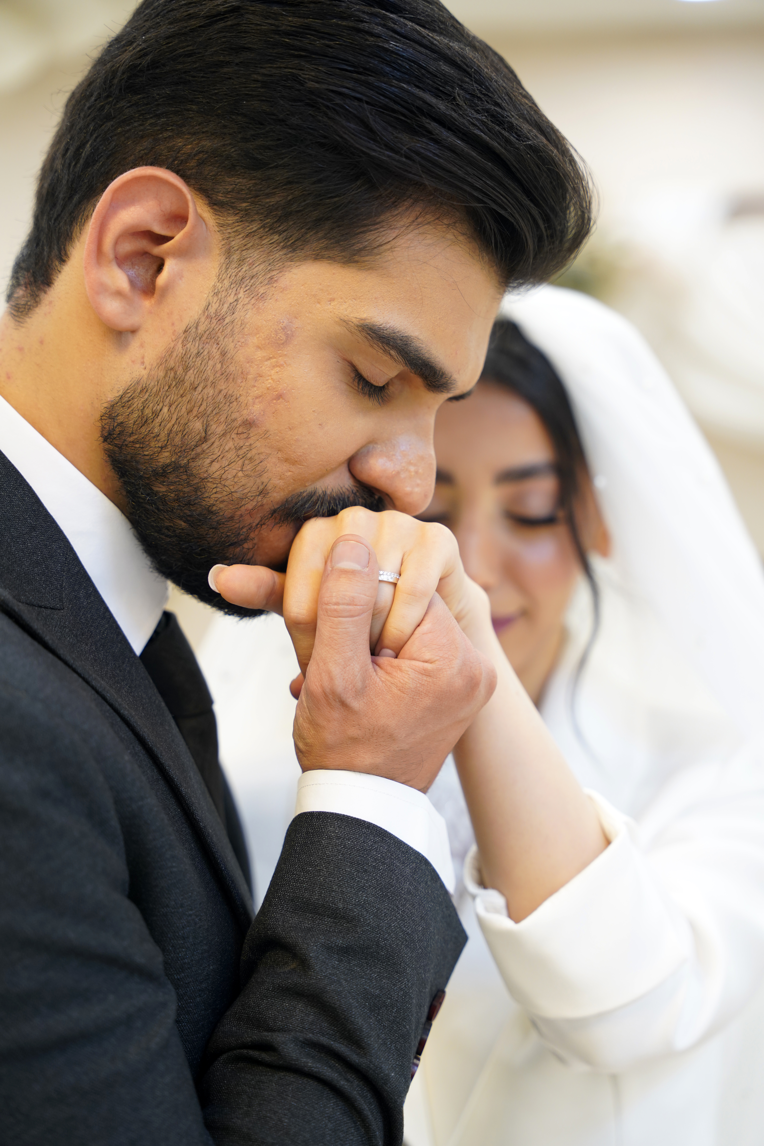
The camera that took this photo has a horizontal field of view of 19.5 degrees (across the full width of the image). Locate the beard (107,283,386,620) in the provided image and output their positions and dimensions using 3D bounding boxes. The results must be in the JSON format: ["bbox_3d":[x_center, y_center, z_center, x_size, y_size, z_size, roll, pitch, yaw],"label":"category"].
[{"bbox_3d":[-0.044,-0.042,0.919,0.098,0.110,0.140,42,11,19],"label":"beard"}]

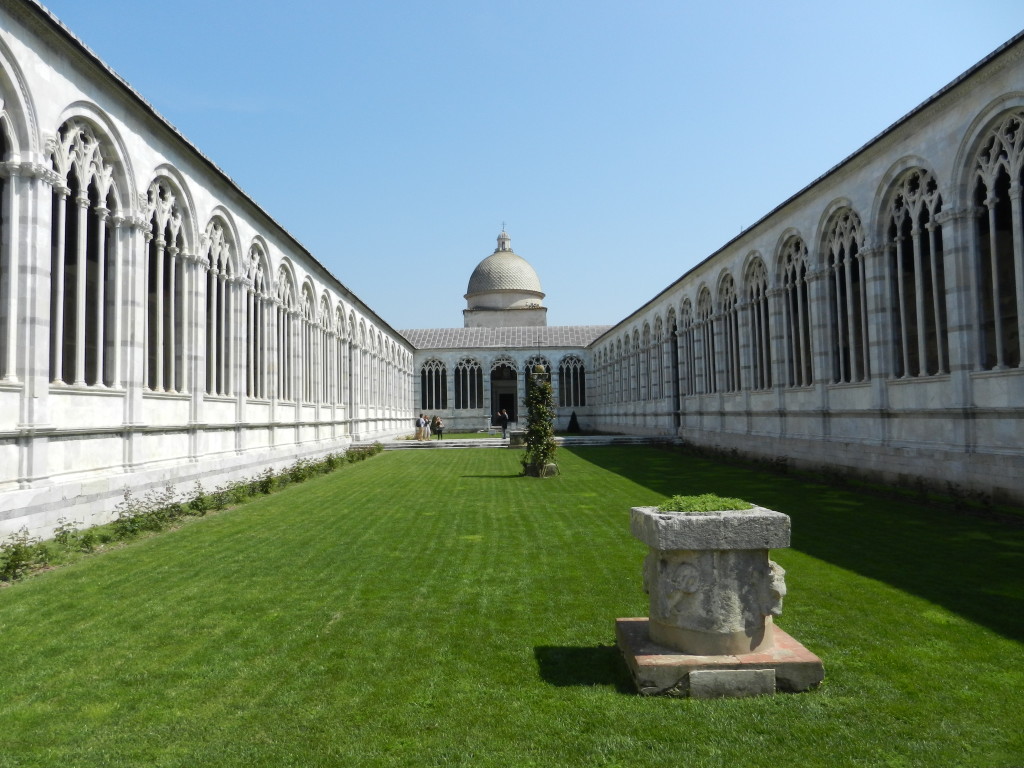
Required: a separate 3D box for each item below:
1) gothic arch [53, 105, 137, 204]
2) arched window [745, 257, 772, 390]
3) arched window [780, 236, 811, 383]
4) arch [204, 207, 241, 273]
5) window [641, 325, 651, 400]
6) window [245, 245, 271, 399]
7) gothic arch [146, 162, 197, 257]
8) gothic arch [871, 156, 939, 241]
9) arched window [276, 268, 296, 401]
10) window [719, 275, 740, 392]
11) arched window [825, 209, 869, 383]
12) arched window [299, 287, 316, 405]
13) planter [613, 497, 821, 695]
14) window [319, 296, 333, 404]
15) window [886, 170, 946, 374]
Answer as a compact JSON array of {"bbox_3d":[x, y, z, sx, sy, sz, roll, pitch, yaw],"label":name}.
[{"bbox_3d":[-9.471,-5.191,16.908,0.500,2.100,3.600,-1,-2,-2],"label":"gothic arch"},{"bbox_3d":[11.025,-2.706,33.170,0.450,5.970,3.050,-1,-2,-2],"label":"arched window"},{"bbox_3d":[11.153,-2.882,29.058,0.450,5.970,3.050,-1,-2,-2],"label":"arched window"},{"bbox_3d":[-9.668,-4.807,24.147,0.485,2.115,3.395,-1,-2,-2],"label":"arch"},{"bbox_3d":[10.287,-1.687,56.947,0.450,5.970,3.050,-1,-2,-2],"label":"window"},{"bbox_3d":[-9.746,-2.368,27.925,0.485,5.946,3.104,-1,-2,-2],"label":"window"},{"bbox_3d":[-9.564,-4.974,20.272,0.485,2.115,3.395,-1,-2,-2],"label":"gothic arch"},{"bbox_3d":[11.133,-5.386,20.464,0.485,2.115,3.395,-1,-2,-2],"label":"gothic arch"},{"bbox_3d":[-9.850,-2.201,31.800,0.485,5.946,3.104,-1,-2,-2],"label":"arched window"},{"bbox_3d":[10.780,-2.446,35.868,0.485,5.946,3.104,-1,-2,-2],"label":"window"},{"bbox_3d":[11.094,-2.947,24.243,0.485,5.946,3.104,-1,-2,-2],"label":"arched window"},{"bbox_3d":[-9.955,-2.034,35.675,0.485,5.946,3.104,-1,-2,-2],"label":"arched window"},{"bbox_3d":[1.484,1.544,5.626,1.251,1.174,1.212,-1,-2,1],"label":"planter"},{"bbox_3d":[-10.220,-1.927,40.856,0.450,5.970,3.050,-1,-2,-2],"label":"window"},{"bbox_3d":[11.400,-3.224,21.082,0.450,5.970,3.050,-1,-2,-2],"label":"window"}]

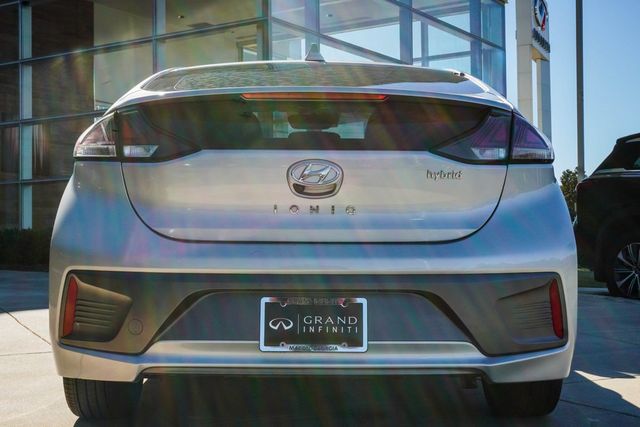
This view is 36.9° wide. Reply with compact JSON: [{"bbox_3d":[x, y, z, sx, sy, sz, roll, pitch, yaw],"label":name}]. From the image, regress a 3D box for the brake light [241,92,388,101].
[{"bbox_3d":[-0.019,-0.362,2.980,0.455,0.027,0.040,0,-1,0],"label":"brake light"}]

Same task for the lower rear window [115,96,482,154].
[{"bbox_3d":[-0.030,-0.266,2.950,1.130,0.210,0.180,0,-1,0],"label":"lower rear window"}]

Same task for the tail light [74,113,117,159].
[{"bbox_3d":[-0.705,-0.243,3.050,0.190,0.150,0.260,0,-1,3],"label":"tail light"}]

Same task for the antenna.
[{"bbox_3d":[-0.020,-0.628,3.800,0.075,0.070,0.160,0,-1,0],"label":"antenna"}]

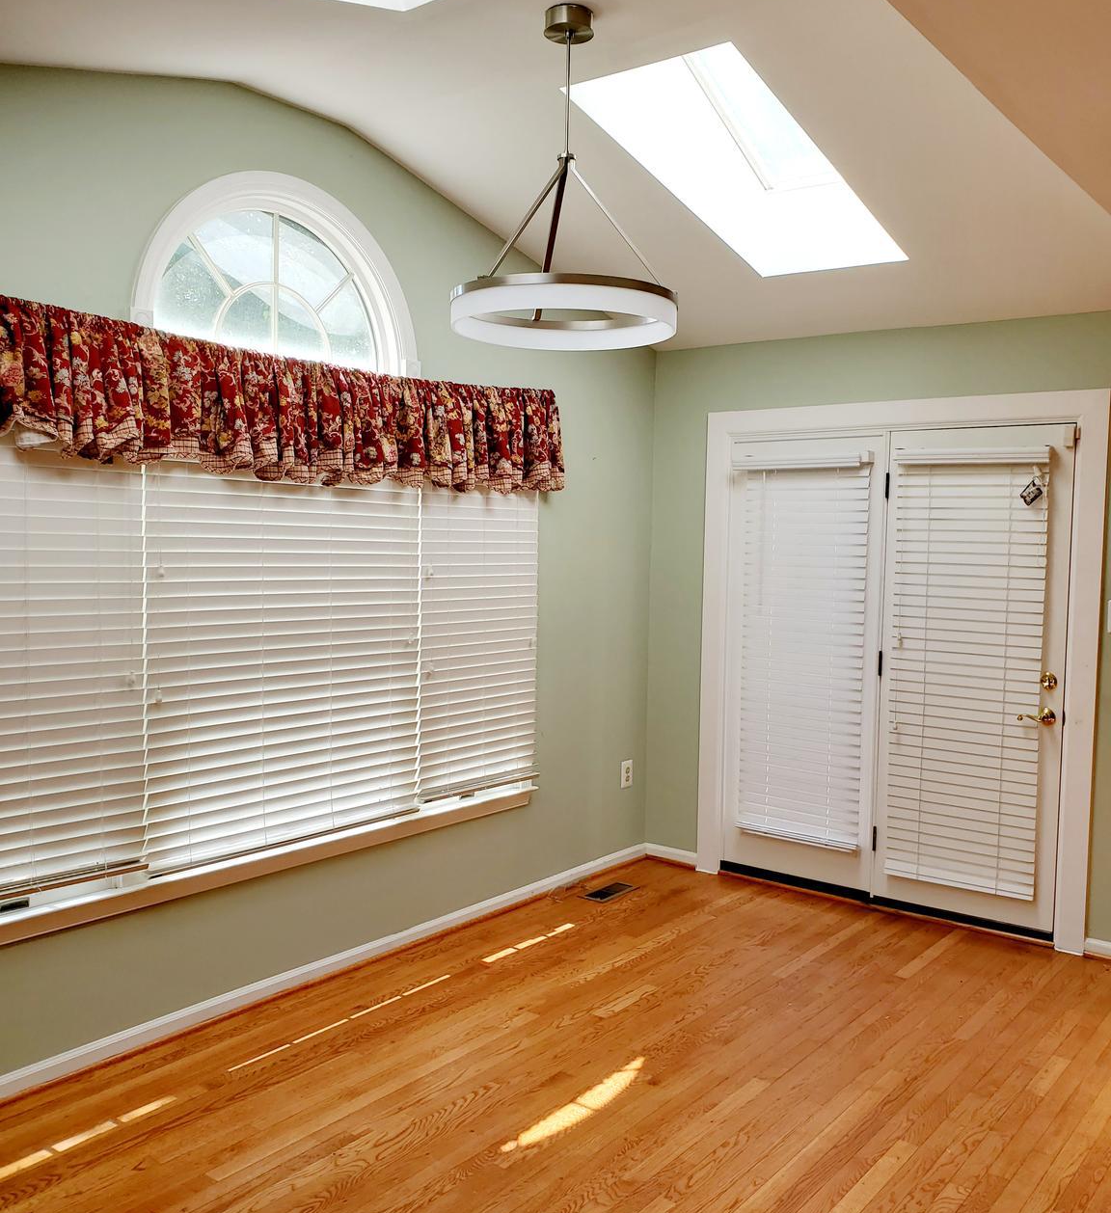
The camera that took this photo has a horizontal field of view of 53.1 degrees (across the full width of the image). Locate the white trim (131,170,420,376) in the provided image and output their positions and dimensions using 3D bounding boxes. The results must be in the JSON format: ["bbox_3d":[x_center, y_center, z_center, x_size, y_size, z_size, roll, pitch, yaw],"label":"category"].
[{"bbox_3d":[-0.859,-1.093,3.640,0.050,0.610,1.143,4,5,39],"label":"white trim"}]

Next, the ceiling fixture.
[{"bbox_3d":[0.030,-1.156,2.973,0.605,0.825,0.605,1,4,0],"label":"ceiling fixture"}]

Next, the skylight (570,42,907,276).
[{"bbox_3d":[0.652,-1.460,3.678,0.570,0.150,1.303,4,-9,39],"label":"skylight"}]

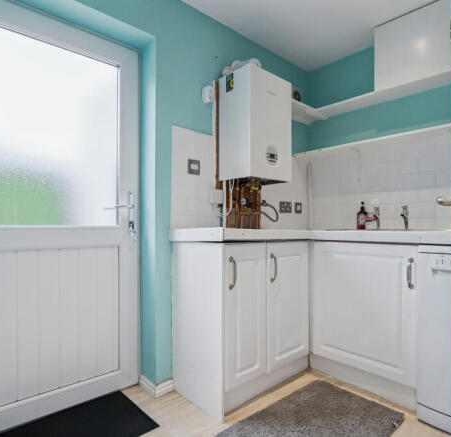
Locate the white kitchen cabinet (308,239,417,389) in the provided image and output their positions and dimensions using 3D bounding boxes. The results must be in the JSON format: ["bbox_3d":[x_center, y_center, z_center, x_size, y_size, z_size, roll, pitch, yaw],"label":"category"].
[{"bbox_3d":[0.969,0.563,1.838,0.594,0.860,0.590,1,-1,-41],"label":"white kitchen cabinet"}]

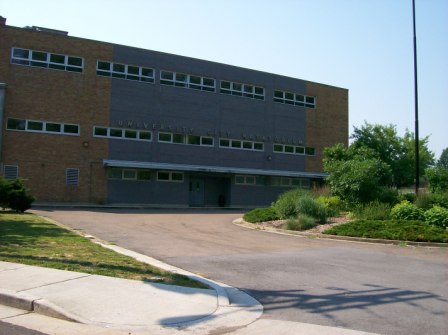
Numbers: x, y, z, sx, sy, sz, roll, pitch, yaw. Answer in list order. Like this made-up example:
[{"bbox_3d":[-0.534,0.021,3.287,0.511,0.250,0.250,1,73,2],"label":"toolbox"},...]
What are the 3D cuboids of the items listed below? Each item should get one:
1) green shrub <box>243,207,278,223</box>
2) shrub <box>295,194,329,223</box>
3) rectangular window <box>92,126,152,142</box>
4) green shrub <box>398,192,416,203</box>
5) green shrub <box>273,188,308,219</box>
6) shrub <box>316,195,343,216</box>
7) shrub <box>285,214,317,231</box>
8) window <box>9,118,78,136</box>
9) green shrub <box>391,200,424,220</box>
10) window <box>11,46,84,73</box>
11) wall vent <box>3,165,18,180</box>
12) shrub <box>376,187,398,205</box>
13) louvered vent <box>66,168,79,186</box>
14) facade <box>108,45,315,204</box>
[{"bbox_3d":[1.598,2.023,19.880,1.600,0.558,1.400,1,-4,0],"label":"green shrub"},{"bbox_3d":[4.136,1.938,22.000,1.527,1.284,1.527,0,-5,11],"label":"shrub"},{"bbox_3d":[-7.304,-2.412,33.996,4.399,0.750,0.150,4,-5,-29],"label":"rectangular window"},{"bbox_3d":[11.829,2.095,30.000,1.102,0.938,1.102,-1,-5,21],"label":"green shrub"},{"bbox_3d":[3.010,1.658,20.952,1.650,1.335,1.500,1,-4,0],"label":"green shrub"},{"bbox_3d":[5.554,2.000,24.500,1.300,1.123,1.300,0,-5,13],"label":"shrub"},{"bbox_3d":[2.641,1.897,16.081,1.100,0.522,0.950,1,-4,0],"label":"shrub"},{"bbox_3d":[-11.083,-2.447,28.467,4.350,0.720,0.150,4,-5,-30],"label":"window"},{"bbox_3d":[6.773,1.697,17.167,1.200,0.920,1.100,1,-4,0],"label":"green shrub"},{"bbox_3d":[-11.929,-7.262,31.710,4.644,1.065,0.150,4,-5,-29],"label":"window"},{"bbox_3d":[-12.535,0.413,27.427,0.800,1.030,0.100,4,-5,-30],"label":"wall vent"},{"bbox_3d":[7.120,1.463,20.257,0.950,1.185,0.900,1,-4,0],"label":"shrub"},{"bbox_3d":[-10.401,0.683,32.041,0.854,1.167,0.120,4,-5,-29],"label":"louvered vent"},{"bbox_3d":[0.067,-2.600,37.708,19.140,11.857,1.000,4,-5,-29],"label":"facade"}]

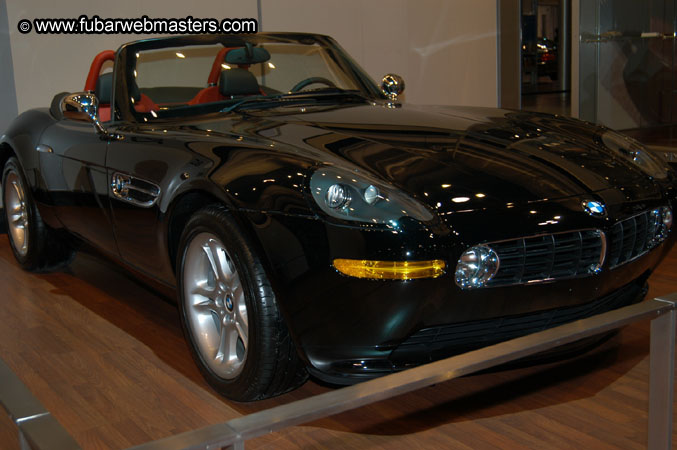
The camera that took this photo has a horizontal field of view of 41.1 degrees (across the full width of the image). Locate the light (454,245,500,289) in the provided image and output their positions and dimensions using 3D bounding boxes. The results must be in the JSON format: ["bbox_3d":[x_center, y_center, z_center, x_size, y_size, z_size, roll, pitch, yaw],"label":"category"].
[{"bbox_3d":[0.393,0.115,2.572,0.120,0.117,0.080,-7,11,-17],"label":"light"}]

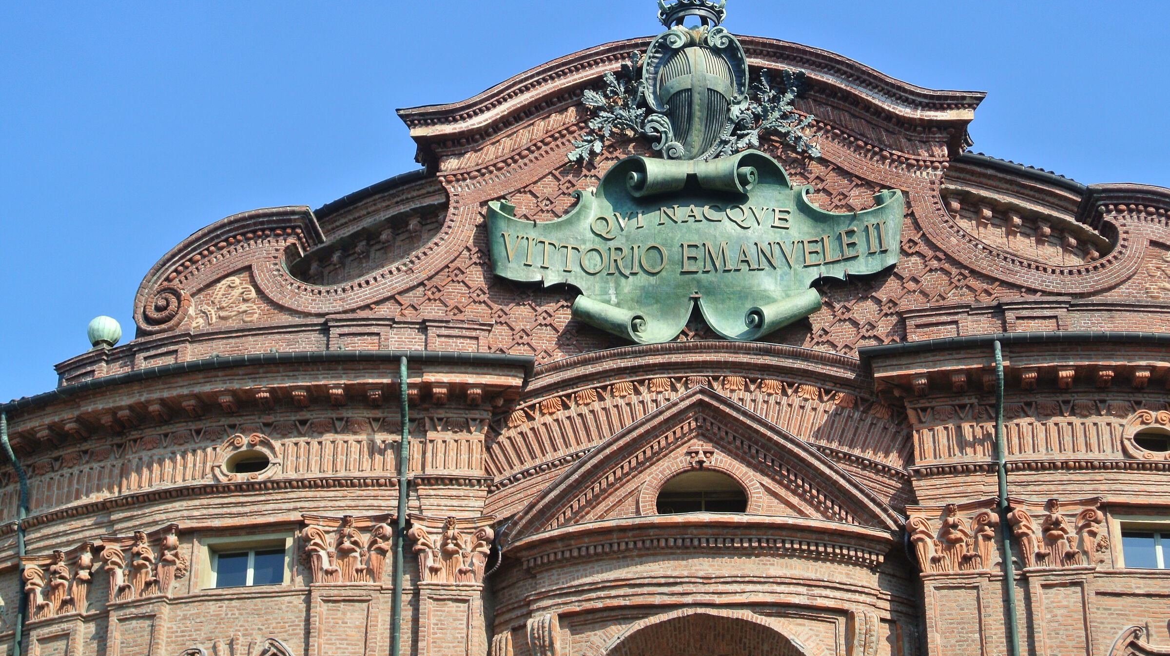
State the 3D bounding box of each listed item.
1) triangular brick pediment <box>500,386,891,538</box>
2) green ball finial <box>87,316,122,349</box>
[{"bbox_3d":[2.108,2.560,48.322,7.150,2.600,1.500,-2,-29,3],"label":"triangular brick pediment"},{"bbox_3d":[-9.065,0.084,49.777,0.640,0.650,0.640,-1,-28,2],"label":"green ball finial"}]

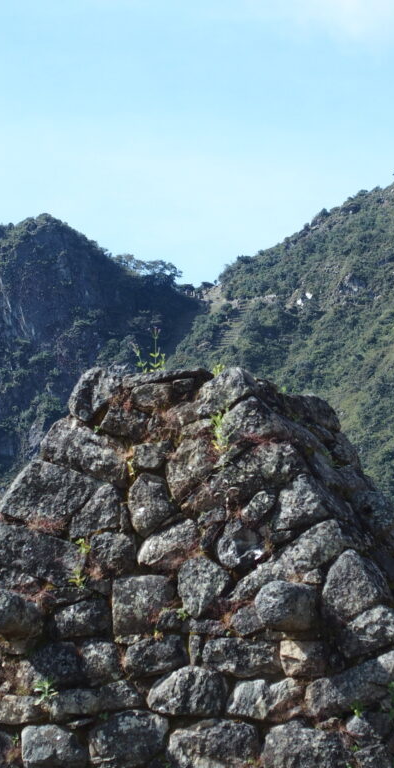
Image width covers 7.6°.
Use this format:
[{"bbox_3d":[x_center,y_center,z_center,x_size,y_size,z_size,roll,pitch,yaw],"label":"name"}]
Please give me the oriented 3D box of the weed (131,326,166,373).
[{"bbox_3d":[-0.193,-0.136,11.800,0.135,0.185,0.120,0,-6,0],"label":"weed"}]

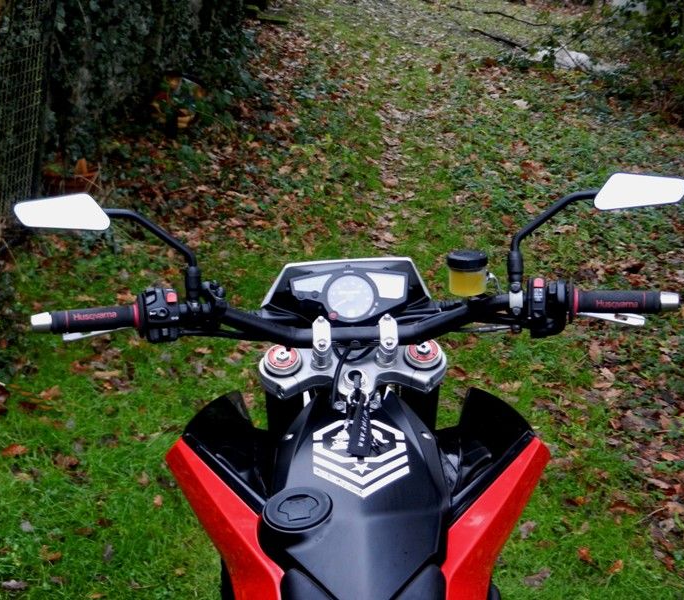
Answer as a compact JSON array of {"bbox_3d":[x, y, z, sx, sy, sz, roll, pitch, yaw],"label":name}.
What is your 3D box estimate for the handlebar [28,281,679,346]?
[{"bbox_3d":[0.017,0.029,1.700,0.875,0.115,0.135,-2,20,0],"label":"handlebar"}]

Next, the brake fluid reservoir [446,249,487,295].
[{"bbox_3d":[0.175,-0.037,1.710,0.056,0.053,0.056,0,17,0],"label":"brake fluid reservoir"}]

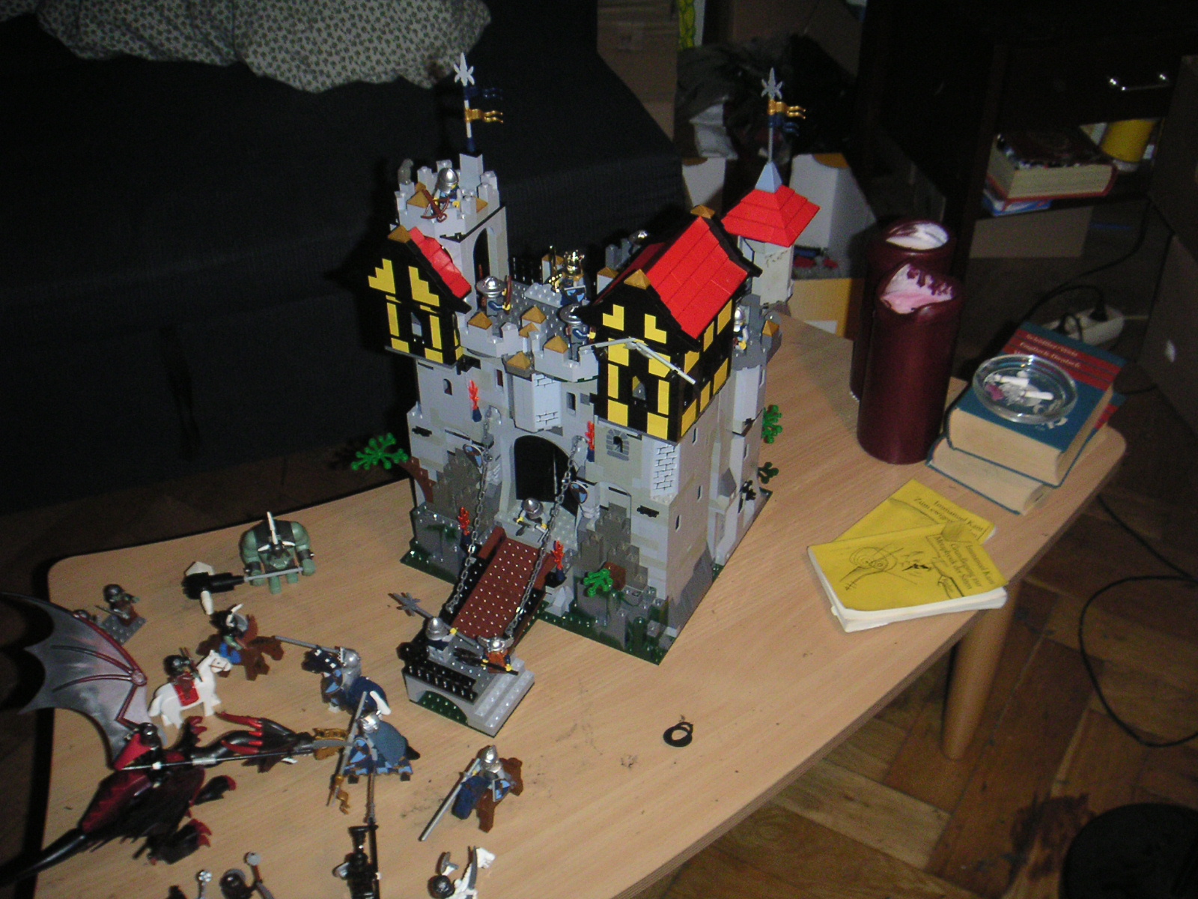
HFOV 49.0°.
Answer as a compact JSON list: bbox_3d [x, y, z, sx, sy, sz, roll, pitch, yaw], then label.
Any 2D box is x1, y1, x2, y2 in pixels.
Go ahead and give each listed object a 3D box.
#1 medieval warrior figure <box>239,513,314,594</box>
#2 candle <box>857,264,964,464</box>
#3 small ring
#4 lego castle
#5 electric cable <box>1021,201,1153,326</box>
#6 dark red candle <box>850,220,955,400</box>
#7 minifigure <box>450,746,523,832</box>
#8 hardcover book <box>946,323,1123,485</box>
[{"bbox_3d":[-0.277,0.085,1.140,0.056,0.066,0.040,-11,41,-13],"label":"medieval warrior figure"},{"bbox_3d":[0.292,-0.079,1.243,0.075,0.180,0.075,0,40,0],"label":"candle"},{"bbox_3d":[0.062,0.221,1.022,0.022,0.004,0.025,0,40,0],"label":"small ring"},{"bbox_3d":[-0.033,-0.037,1.044,0.280,0.372,0.376,19,43,21],"label":"lego castle"},{"bbox_3d":[0.905,-0.359,2.397,0.130,0.050,0.500,28,47,30],"label":"electric cable"},{"bbox_3d":[0.300,-0.134,1.312,0.077,0.176,0.077,0,40,0],"label":"dark red candle"},{"bbox_3d":[-0.080,0.241,0.955,0.032,0.060,0.054,25,46,28],"label":"minifigure"},{"bbox_3d":[0.416,-0.047,1.250,0.105,0.040,0.171,24,45,26],"label":"hardcover book"}]

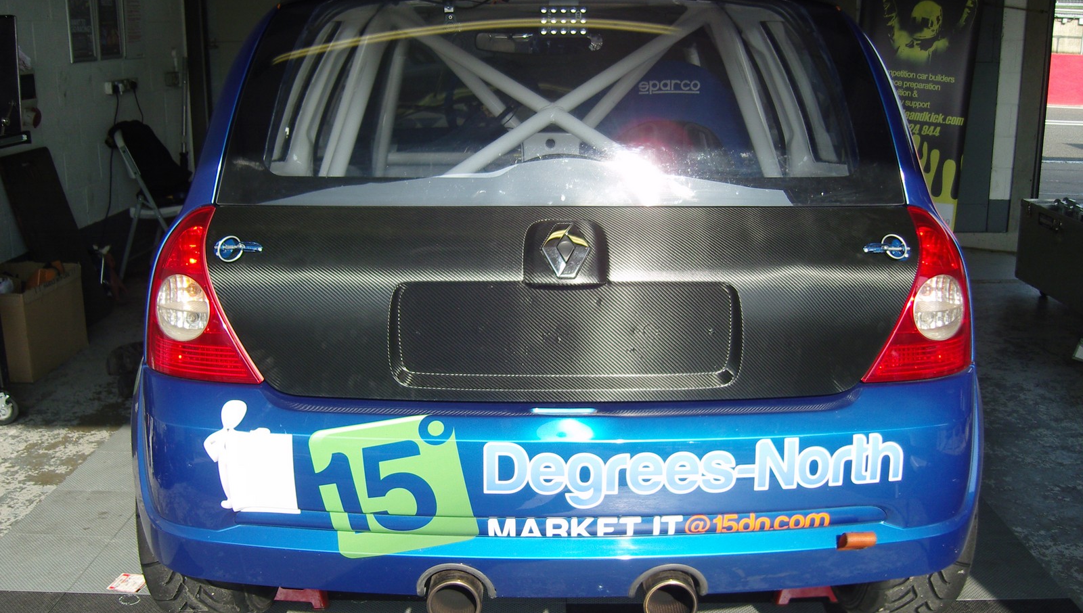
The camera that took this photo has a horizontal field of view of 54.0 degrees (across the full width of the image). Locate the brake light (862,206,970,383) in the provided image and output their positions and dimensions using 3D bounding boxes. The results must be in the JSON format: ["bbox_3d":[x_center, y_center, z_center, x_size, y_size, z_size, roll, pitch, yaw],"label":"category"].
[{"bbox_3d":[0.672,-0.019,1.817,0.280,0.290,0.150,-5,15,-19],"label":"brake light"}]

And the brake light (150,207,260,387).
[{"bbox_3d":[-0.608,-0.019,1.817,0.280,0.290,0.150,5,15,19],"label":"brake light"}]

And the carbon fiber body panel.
[{"bbox_3d":[0.032,-0.011,1.734,1.150,0.320,0.160,0,6,0],"label":"carbon fiber body panel"}]

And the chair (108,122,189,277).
[{"bbox_3d":[-2.110,-0.582,5.863,0.480,0.840,0.460,-2,14,-10],"label":"chair"}]

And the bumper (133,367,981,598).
[{"bbox_3d":[0.032,0.292,1.871,1.600,0.370,0.360,0,14,0],"label":"bumper"}]

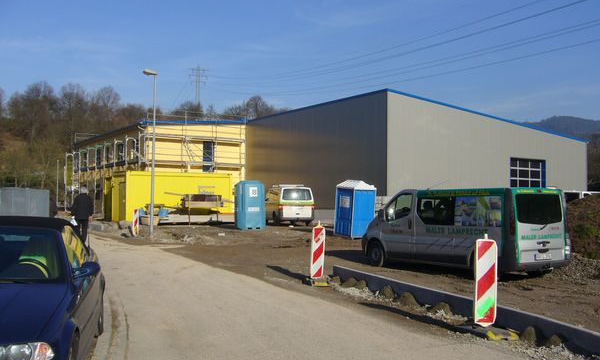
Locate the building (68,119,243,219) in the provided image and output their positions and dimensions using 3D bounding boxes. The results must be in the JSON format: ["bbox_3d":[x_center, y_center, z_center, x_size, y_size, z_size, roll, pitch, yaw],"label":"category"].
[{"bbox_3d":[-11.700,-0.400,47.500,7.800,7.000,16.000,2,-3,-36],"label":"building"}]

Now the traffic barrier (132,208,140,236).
[{"bbox_3d":[-6.250,1.600,23.200,0.300,1.100,0.250,1,-2,-9],"label":"traffic barrier"}]

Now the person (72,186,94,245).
[{"bbox_3d":[-6.500,1.075,18.200,0.620,1.770,0.450,1,-2,-12],"label":"person"}]

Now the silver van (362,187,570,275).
[{"bbox_3d":[3.790,1.260,15.250,1.930,1.980,5.100,2,-3,-36],"label":"silver van"}]

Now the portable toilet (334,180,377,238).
[{"bbox_3d":[2.270,1.150,24.700,1.160,2.300,1.160,5,-2,-35],"label":"portable toilet"}]

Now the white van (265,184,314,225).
[{"bbox_3d":[-0.630,1.360,33.100,1.920,2.080,4.900,1,-2,-13],"label":"white van"}]

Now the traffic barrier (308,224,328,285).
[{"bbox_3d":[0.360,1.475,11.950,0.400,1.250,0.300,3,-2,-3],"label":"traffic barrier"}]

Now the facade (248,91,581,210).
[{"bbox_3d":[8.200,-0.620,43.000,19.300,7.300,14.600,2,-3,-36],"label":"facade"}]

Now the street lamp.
[{"bbox_3d":[-5.360,-0.940,21.750,0.560,6.100,0.240,2,-2,-26],"label":"street lamp"}]

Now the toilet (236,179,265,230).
[{"bbox_3d":[-2.400,1.200,28.400,1.150,2.270,1.150,1,-2,-22],"label":"toilet"}]

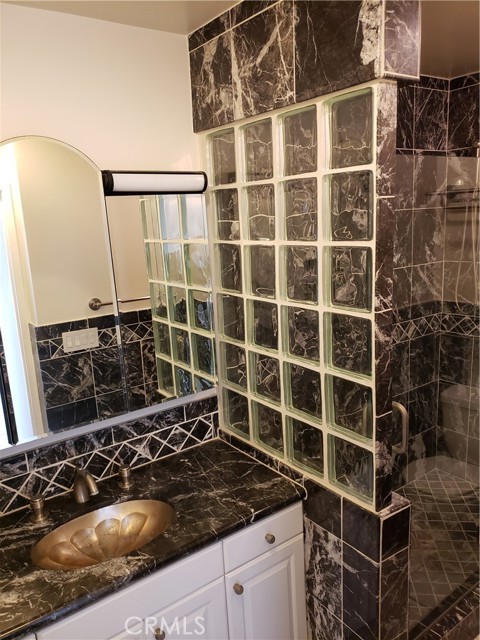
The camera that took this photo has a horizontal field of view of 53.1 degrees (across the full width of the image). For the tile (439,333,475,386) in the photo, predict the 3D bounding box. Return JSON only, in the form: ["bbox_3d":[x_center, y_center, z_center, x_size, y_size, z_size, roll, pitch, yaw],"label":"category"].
[{"bbox_3d":[1.336,0.235,2.972,0.010,0.312,0.202,-12,15,-35],"label":"tile"}]

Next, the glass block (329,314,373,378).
[{"bbox_3d":[0.353,0.069,1.468,0.080,0.190,0.190,-12,15,-35],"label":"glass block"}]

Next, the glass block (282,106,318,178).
[{"bbox_3d":[0.202,-0.543,1.489,0.079,0.189,0.189,-12,15,-35],"label":"glass block"}]

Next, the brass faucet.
[{"bbox_3d":[-0.524,0.589,1.653,0.046,0.122,0.150,-11,15,-35],"label":"brass faucet"}]

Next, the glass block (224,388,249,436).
[{"bbox_3d":[0.016,0.384,2.042,0.085,0.194,0.194,-11,15,-35],"label":"glass block"}]

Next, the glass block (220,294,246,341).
[{"bbox_3d":[-0.007,-0.012,1.938,0.080,0.190,0.190,-12,15,-35],"label":"glass block"}]

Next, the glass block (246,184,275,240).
[{"bbox_3d":[0.092,-0.378,1.698,0.080,0.190,0.190,-12,15,-35],"label":"glass block"}]

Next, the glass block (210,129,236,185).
[{"bbox_3d":[-0.035,-0.600,1.810,0.079,0.189,0.189,-12,15,-35],"label":"glass block"}]

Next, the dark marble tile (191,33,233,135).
[{"bbox_3d":[-0.100,-0.864,1.767,0.014,0.290,0.278,-12,15,-35],"label":"dark marble tile"}]

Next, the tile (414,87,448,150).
[{"bbox_3d":[1.044,-1.094,2.629,0.319,0.313,0.014,-12,15,-35],"label":"tile"}]

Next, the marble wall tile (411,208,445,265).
[{"bbox_3d":[1.095,-0.485,2.801,0.328,0.311,0.010,-12,15,-35],"label":"marble wall tile"}]

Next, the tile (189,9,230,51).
[{"bbox_3d":[-0.107,-1.034,1.728,0.014,0.055,0.274,-12,15,-35],"label":"tile"}]

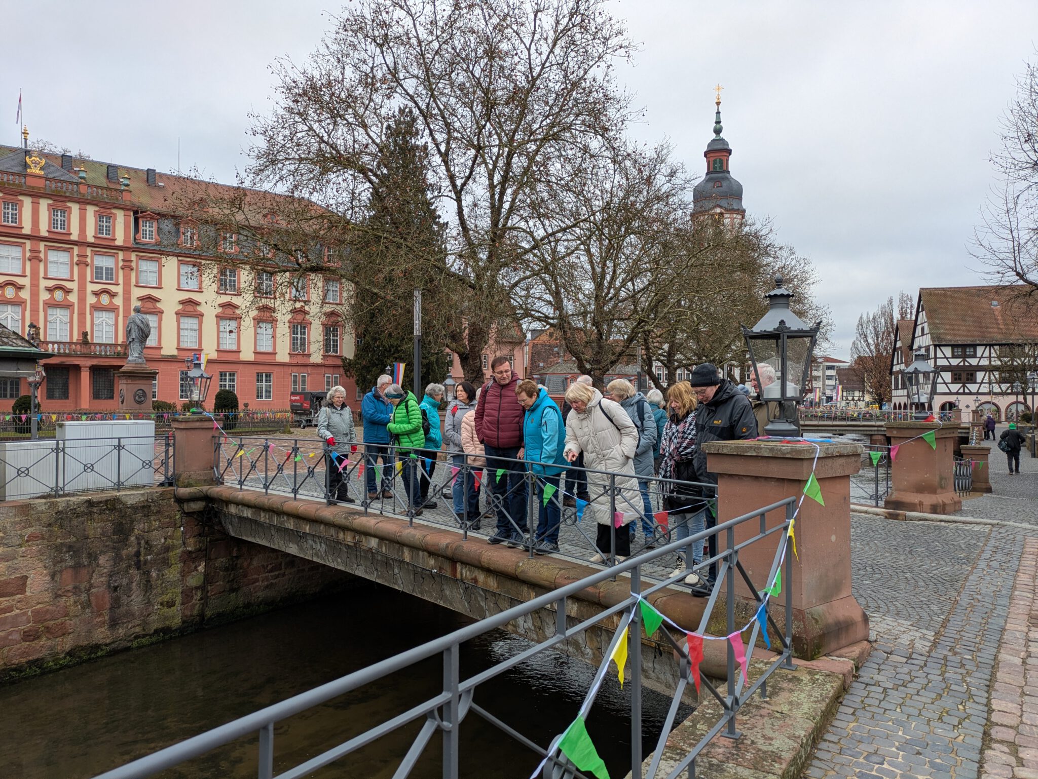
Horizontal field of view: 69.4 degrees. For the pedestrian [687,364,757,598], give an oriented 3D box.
[{"bbox_3d":[1.488,0.649,5.450,0.420,1.650,0.530,1,-2,-41],"label":"pedestrian"}]

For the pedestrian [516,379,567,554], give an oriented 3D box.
[{"bbox_3d":[0.210,0.685,7.058,0.420,1.569,0.500,1,-2,-38],"label":"pedestrian"}]

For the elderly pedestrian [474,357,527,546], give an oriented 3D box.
[{"bbox_3d":[-0.181,0.573,7.446,0.540,1.809,0.380,0,-1,18],"label":"elderly pedestrian"}]

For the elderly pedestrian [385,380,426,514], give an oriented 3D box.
[{"bbox_3d":[-1.427,0.725,9.396,0.500,1.593,0.500,1,-2,-22],"label":"elderly pedestrian"}]

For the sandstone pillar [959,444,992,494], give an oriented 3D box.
[{"bbox_3d":[11.036,1.929,18.100,0.730,1.160,0.730,-1,-2,33],"label":"sandstone pillar"}]

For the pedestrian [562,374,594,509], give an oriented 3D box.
[{"bbox_3d":[0.796,0.659,10.150,0.420,1.730,0.500,0,-1,0],"label":"pedestrian"}]

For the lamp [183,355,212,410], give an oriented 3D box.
[{"bbox_3d":[-5.675,-0.033,13.252,0.510,1.056,0.550,1,-2,-38],"label":"lamp"}]

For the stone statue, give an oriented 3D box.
[{"bbox_3d":[-18.019,-2.611,35.500,1.120,2.760,0.920,1,-2,-42],"label":"stone statue"}]

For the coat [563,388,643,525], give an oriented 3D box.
[{"bbox_3d":[0.716,0.575,6.400,0.620,1.170,0.540,-1,-2,34],"label":"coat"}]

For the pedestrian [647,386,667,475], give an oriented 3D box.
[{"bbox_3d":[1.788,0.766,9.700,0.500,1.570,0.380,-1,-2,30],"label":"pedestrian"}]

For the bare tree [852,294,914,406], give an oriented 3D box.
[{"bbox_3d":[43.541,-4.089,90.000,7.100,15.000,7.100,-1,-2,34],"label":"bare tree"}]

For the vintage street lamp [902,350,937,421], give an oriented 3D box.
[{"bbox_3d":[5.622,-0.050,10.460,0.510,1.056,0.550,-1,-2,41],"label":"vintage street lamp"}]

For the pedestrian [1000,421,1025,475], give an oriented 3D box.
[{"bbox_3d":[15.788,1.895,24.000,0.660,1.660,0.500,-1,-2,30],"label":"pedestrian"}]

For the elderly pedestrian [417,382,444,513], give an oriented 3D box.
[{"bbox_3d":[-1.208,0.727,10.201,0.420,1.631,0.480,0,-1,-7],"label":"elderly pedestrian"}]

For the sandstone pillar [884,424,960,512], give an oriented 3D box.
[{"bbox_3d":[5.857,1.116,10.875,0.750,1.250,0.750,1,-2,-39],"label":"sandstone pillar"}]

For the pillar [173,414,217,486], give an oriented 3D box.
[{"bbox_3d":[-5.678,1.095,13.224,0.726,1.200,0.726,1,-2,-39],"label":"pillar"}]

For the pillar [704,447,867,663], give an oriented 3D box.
[{"bbox_3d":[1.750,0.988,4.947,0.750,1.250,0.750,1,-2,-39],"label":"pillar"}]

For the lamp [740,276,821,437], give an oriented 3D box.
[{"bbox_3d":[1.733,-0.210,4.970,0.370,1.080,0.370,1,-2,-30],"label":"lamp"}]

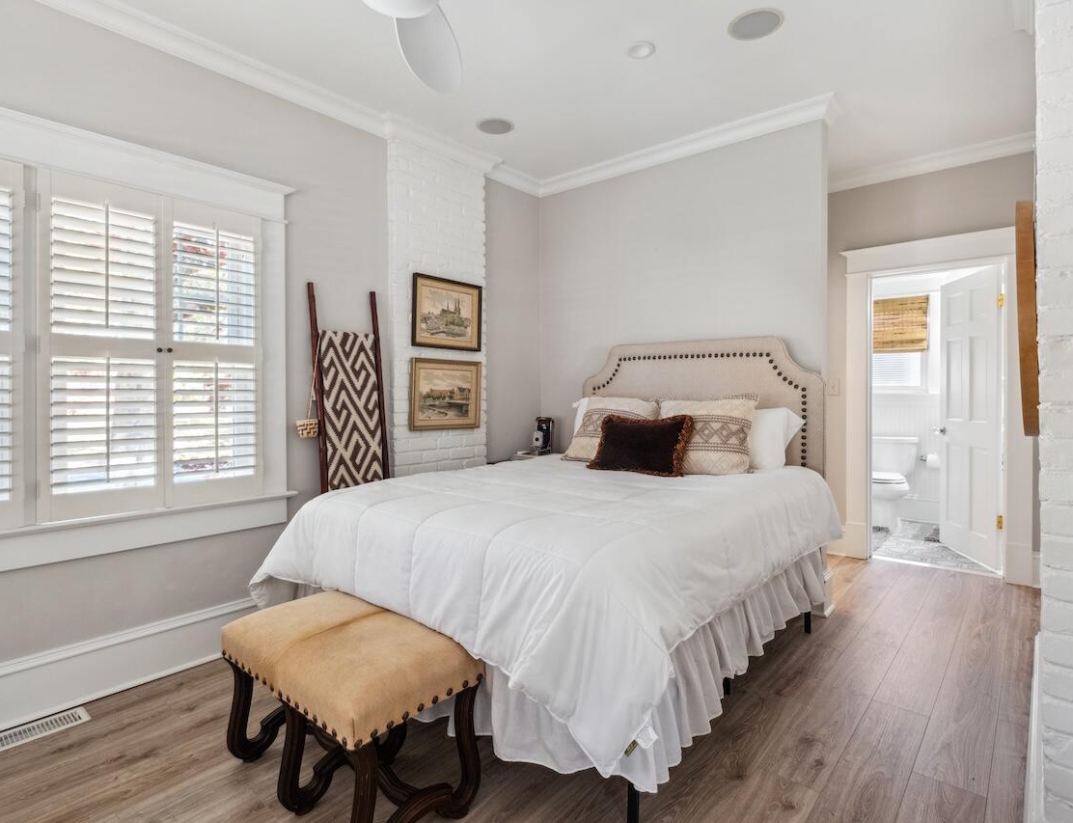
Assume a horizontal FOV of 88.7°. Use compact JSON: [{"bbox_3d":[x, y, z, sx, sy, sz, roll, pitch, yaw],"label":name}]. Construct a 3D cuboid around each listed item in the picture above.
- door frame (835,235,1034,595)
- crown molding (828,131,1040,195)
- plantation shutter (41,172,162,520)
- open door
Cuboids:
[{"bbox_3d":[2.700,-0.053,3.755,1.080,2.230,0.130,1,1,39],"label":"door frame"},{"bbox_3d":[2.600,-1.666,3.680,1.300,0.110,0.100,1,1,39],"label":"crown molding"},{"bbox_3d":[-1.688,-0.242,2.150,0.040,1.305,0.395,1,1,40],"label":"plantation shutter"},{"bbox_3d":[3.160,0.026,3.998,0.040,2.030,0.715,0,2,10],"label":"open door"}]

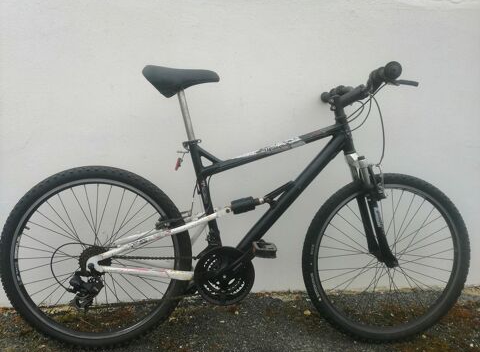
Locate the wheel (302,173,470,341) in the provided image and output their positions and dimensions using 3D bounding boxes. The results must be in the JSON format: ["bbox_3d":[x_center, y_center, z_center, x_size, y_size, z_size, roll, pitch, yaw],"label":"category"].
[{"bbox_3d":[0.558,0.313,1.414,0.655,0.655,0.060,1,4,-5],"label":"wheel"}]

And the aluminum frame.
[{"bbox_3d":[-0.042,0.042,1.341,0.950,0.670,0.150,1,4,-5],"label":"aluminum frame"}]

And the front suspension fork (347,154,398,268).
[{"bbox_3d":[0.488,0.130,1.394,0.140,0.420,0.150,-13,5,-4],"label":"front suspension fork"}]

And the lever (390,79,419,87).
[{"bbox_3d":[0.507,-0.284,1.163,0.055,0.035,0.120,1,4,-5],"label":"lever"}]

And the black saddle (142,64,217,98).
[{"bbox_3d":[-0.204,-0.318,1.300,0.265,0.108,0.155,1,4,-5],"label":"black saddle"}]

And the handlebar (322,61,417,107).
[{"bbox_3d":[0.432,-0.301,1.357,0.140,0.100,0.590,1,4,-5],"label":"handlebar"}]

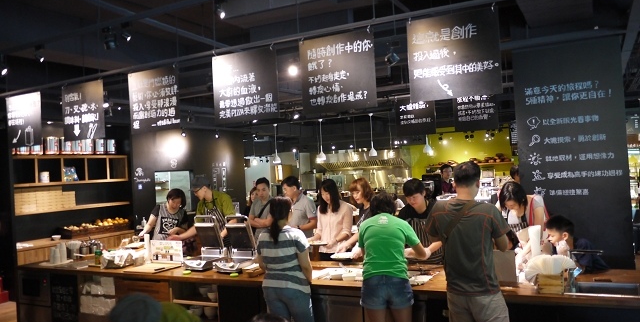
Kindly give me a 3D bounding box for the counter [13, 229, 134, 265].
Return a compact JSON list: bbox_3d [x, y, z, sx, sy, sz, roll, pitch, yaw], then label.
[{"bbox_3d":[-3.362,1.515,6.896,0.720,0.910,1.950,-4,-1,26],"label":"counter"}]

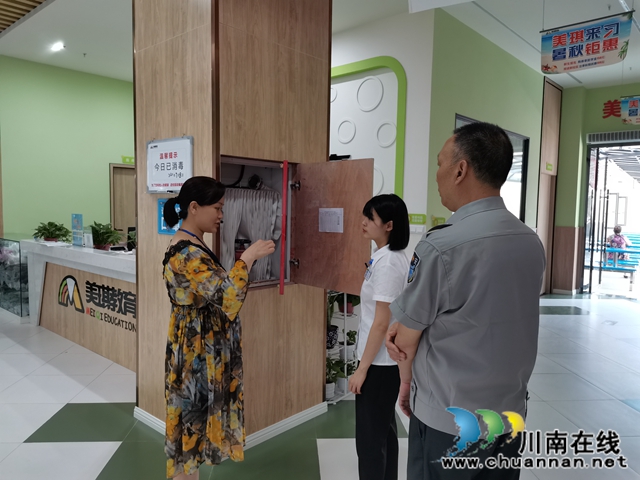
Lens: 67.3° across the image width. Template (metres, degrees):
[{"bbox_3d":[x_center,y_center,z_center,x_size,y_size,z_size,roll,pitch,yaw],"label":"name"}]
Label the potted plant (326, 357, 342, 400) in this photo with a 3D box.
[{"bbox_3d":[0.066,1.057,3.740,0.200,0.310,0.200,1,4,-3],"label":"potted plant"}]

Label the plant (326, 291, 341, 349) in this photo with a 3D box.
[{"bbox_3d":[0.074,0.626,3.740,0.190,0.430,0.190,1,4,-3],"label":"plant"}]

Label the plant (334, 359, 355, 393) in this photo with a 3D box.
[{"bbox_3d":[0.203,1.063,3.830,0.200,0.285,0.200,1,4,-3],"label":"plant"}]

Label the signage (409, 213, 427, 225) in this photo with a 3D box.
[{"bbox_3d":[1.032,-0.223,5.189,0.240,0.112,0.020,5,6,41],"label":"signage"}]

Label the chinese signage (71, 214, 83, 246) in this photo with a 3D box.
[{"bbox_3d":[-2.667,-0.106,5.290,0.210,0.340,0.060,4,5,31],"label":"chinese signage"}]

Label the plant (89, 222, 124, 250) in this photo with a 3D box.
[{"bbox_3d":[-2.181,-0.042,4.900,0.310,0.290,0.300,1,4,-3],"label":"plant"}]

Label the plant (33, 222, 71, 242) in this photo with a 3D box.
[{"bbox_3d":[-3.244,-0.103,5.830,0.410,0.240,0.390,1,4,-3],"label":"plant"}]

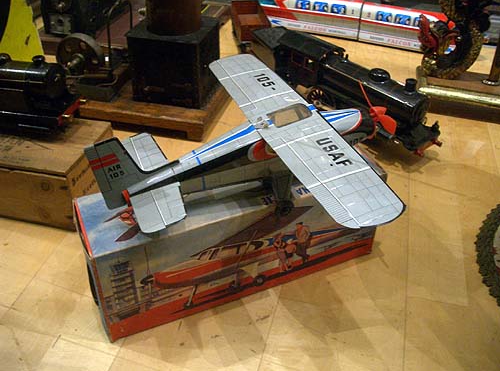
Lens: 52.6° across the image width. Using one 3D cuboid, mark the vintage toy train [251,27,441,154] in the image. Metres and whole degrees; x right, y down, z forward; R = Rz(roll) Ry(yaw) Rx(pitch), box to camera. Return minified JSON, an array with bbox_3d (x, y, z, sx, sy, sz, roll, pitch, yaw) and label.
[{"bbox_3d":[0.166,-0.184,0.926,0.086,0.133,0.423,-25,45,-31],"label":"vintage toy train"}]

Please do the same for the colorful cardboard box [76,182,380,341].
[{"bbox_3d":[-0.013,0.053,0.610,0.345,0.132,0.094,-15,41,-21],"label":"colorful cardboard box"}]

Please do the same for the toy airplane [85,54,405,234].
[{"bbox_3d":[-0.001,-0.040,0.537,0.320,0.113,0.345,-18,40,-14],"label":"toy airplane"}]

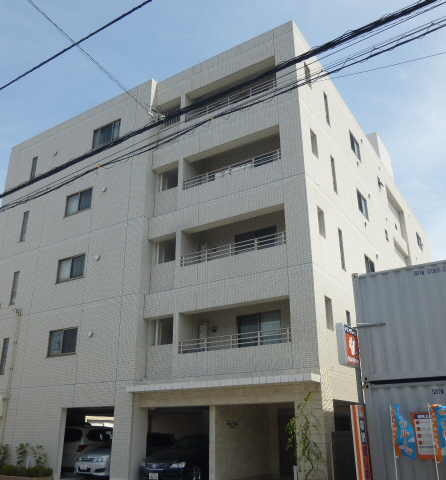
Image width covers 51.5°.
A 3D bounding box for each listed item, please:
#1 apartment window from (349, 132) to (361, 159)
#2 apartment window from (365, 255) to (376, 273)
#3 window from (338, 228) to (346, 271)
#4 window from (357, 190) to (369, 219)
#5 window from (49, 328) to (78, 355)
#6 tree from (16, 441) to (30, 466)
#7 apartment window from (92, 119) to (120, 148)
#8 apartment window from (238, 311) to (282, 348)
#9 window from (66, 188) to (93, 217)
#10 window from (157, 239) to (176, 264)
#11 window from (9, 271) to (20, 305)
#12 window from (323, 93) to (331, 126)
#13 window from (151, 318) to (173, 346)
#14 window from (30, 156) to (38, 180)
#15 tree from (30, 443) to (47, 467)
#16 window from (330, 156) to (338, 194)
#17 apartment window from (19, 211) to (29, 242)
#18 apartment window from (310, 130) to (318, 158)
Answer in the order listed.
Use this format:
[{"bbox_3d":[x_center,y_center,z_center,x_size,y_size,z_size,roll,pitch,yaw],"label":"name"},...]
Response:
[{"bbox_3d":[5.789,-4.092,20.397,0.150,0.950,1.380,-14,-25,30],"label":"apartment window"},{"bbox_3d":[5.848,1.209,18.389,0.150,0.970,1.386,-13,-25,30],"label":"apartment window"},{"bbox_3d":[3.913,0.337,15.428,0.150,1.440,0.360,-14,-25,30],"label":"window"},{"bbox_3d":[5.811,-1.472,19.368,0.150,0.980,1.390,-14,-25,30],"label":"window"},{"bbox_3d":[-5.829,3.773,16.945,1.594,0.982,0.150,-13,-25,30],"label":"window"},{"bbox_3d":[-6.896,7.432,15.923,0.358,0.814,0.358,-13,-25,30],"label":"tree"},{"bbox_3d":[-4.758,-4.333,19.119,1.540,0.940,0.150,-14,-25,30],"label":"apartment window"},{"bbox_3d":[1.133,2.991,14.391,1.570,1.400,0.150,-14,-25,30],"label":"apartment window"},{"bbox_3d":[-5.790,-1.480,18.742,1.580,0.970,0.150,-14,-25,30],"label":"window"},{"bbox_3d":[-1.977,0.403,16.117,0.860,0.860,0.150,-14,-25,30],"label":"window"},{"bbox_3d":[-8.784,2.064,19.619,0.393,1.438,0.150,-13,-25,30],"label":"window"},{"bbox_3d":[3.901,-4.960,17.562,0.150,1.480,0.400,-14,-25,30],"label":"window"},{"bbox_3d":[-1.948,3.067,15.328,1.074,0.936,0.150,-13,-25,30],"label":"window"},{"bbox_3d":[-8.823,-3.217,21.677,0.370,1.421,0.150,-13,-25,30],"label":"window"},{"bbox_3d":[-6.175,7.262,15.496,0.456,0.741,0.456,-13,-25,30],"label":"tree"},{"bbox_3d":[3.938,-2.344,16.599,0.150,1.455,0.393,-13,-25,30],"label":"window"},{"bbox_3d":[-8.808,-0.568,20.648,0.393,1.444,0.150,-13,-25,30],"label":"apartment window"},{"bbox_3d":[2.944,-3.158,15.253,0.180,0.910,0.530,-14,-25,30],"label":"apartment window"}]

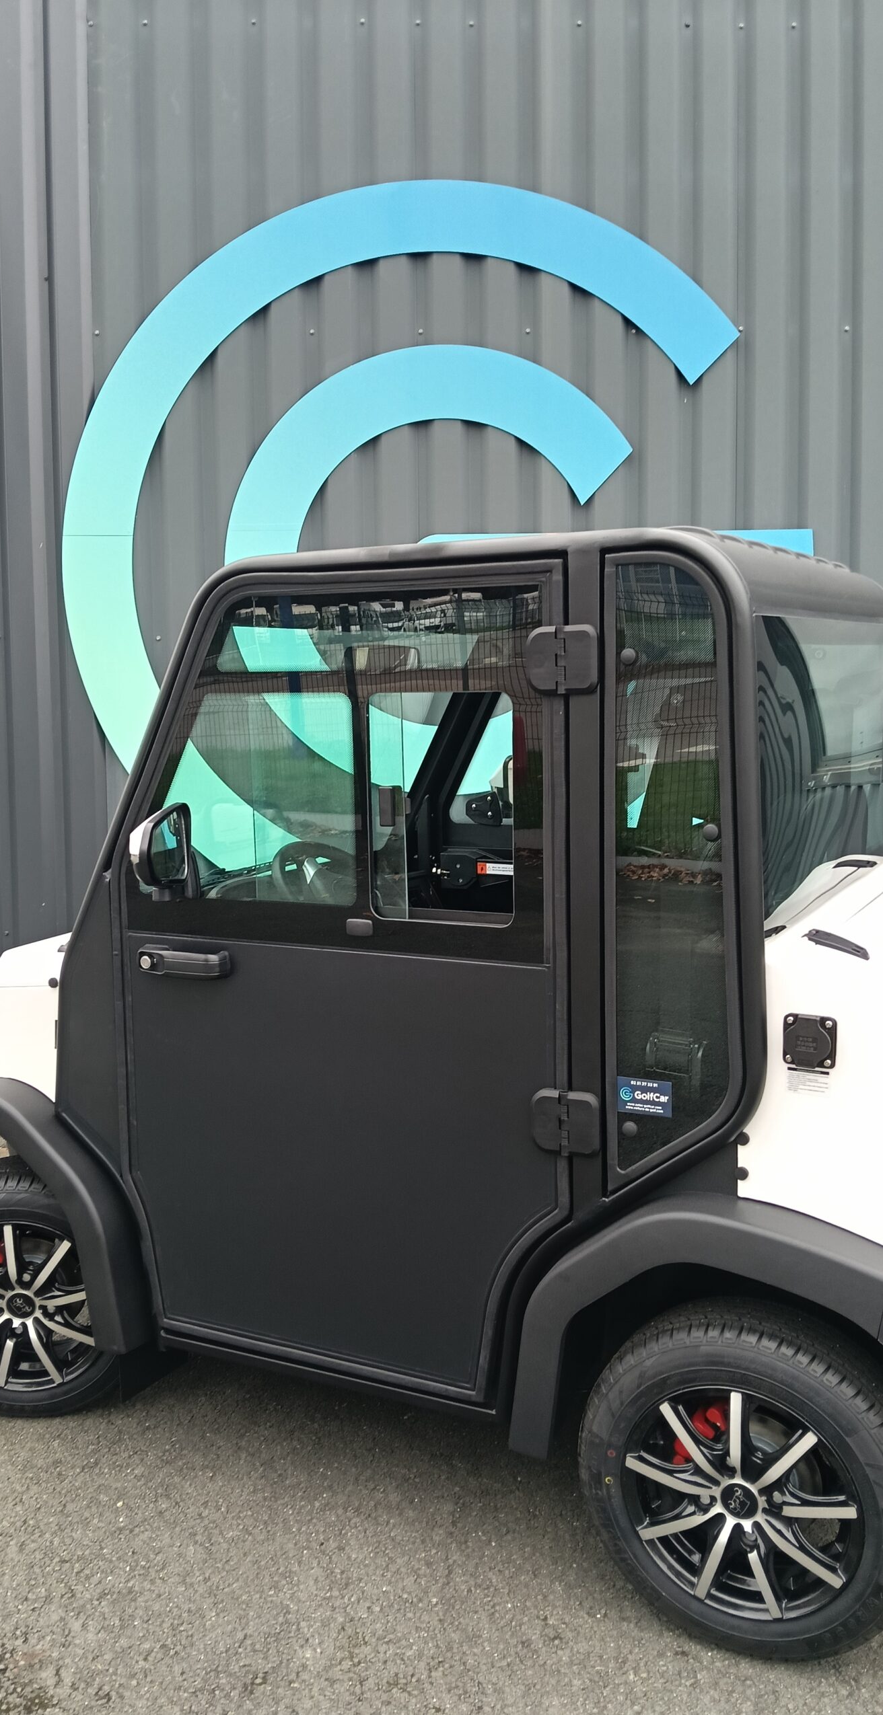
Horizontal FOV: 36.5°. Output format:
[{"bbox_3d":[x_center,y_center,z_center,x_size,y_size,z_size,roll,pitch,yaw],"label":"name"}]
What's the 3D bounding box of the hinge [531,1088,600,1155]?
[{"bbox_3d":[0.201,0.436,2.209,0.122,0.112,0.025,2,5,28],"label":"hinge"}]

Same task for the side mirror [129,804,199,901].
[{"bbox_3d":[-0.519,-0.008,2.479,0.095,0.185,0.155,1,4,20],"label":"side mirror"}]

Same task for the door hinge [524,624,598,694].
[{"bbox_3d":[0.191,-0.320,2.156,0.125,0.112,0.025,2,5,28],"label":"door hinge"}]

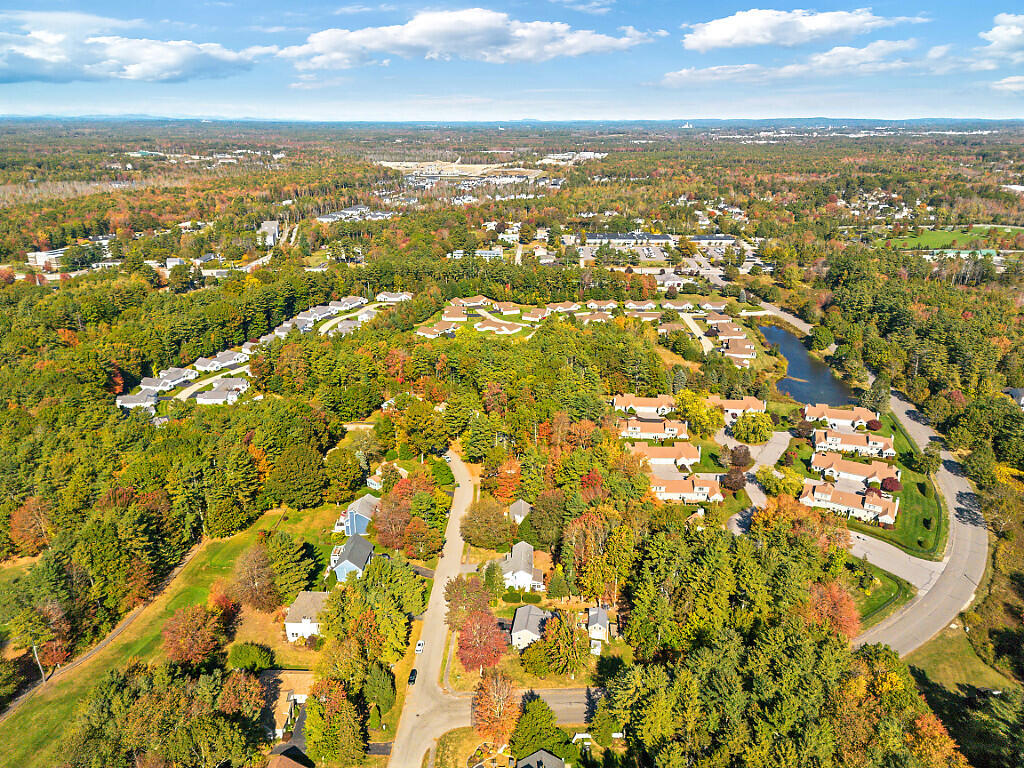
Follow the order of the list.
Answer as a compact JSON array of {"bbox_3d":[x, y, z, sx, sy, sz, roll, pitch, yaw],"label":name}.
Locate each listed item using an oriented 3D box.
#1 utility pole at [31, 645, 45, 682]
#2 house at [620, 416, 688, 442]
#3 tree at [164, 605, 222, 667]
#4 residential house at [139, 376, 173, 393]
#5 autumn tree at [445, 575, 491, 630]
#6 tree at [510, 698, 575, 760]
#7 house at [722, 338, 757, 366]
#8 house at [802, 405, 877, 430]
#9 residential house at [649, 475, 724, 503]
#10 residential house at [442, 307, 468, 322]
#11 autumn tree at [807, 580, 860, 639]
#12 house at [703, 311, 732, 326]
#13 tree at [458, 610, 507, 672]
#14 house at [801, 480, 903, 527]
[{"bbox_3d":[-112.200,66.414,168.618,0.400,11.300,0.400,0,21,0],"label":"utility pole"},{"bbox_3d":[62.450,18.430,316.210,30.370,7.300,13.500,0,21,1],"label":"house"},{"bbox_3d":[-81.130,64.060,179.870,14.000,14.000,14.000,0,21,0],"label":"tree"},{"bbox_3d":[-177.200,0.062,353.277,14.000,6.000,9.800,4,21,11],"label":"residential house"},{"bbox_3d":[-12.210,60.010,194.440,11.300,15.000,11.300,0,21,0],"label":"autumn tree"},{"bbox_3d":[6.600,73.860,153.230,12.800,14.000,12.800,0,21,0],"label":"tree"},{"bbox_3d":[134.500,-21.400,420.120,18.000,5.800,22.500,4,21,11],"label":"house"},{"bbox_3d":[145.800,14.294,314.292,28.500,6.700,12.500,4,21,12],"label":"house"},{"bbox_3d":[60.200,36.362,255.390,28.500,6.700,12.500,1,21,2],"label":"residential house"},{"bbox_3d":[-39.440,-50.240,501.020,17.300,6.000,23.000,0,21,0],"label":"residential house"},{"bbox_3d":[84.800,59.630,186.870,12.500,17.000,12.500,0,21,0],"label":"autumn tree"},{"bbox_3d":[140.500,-46.180,486.650,17.500,5.600,15.500,-2,21,-7],"label":"house"},{"bbox_3d":[-7.300,63.009,169.158,11.900,17.300,11.900,0,21,0],"label":"tree"},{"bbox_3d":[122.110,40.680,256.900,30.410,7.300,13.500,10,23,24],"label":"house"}]

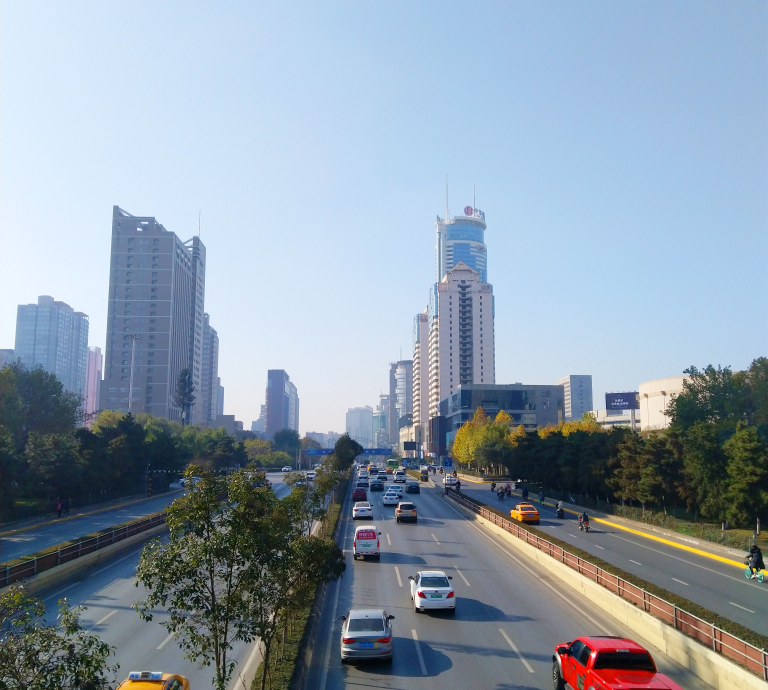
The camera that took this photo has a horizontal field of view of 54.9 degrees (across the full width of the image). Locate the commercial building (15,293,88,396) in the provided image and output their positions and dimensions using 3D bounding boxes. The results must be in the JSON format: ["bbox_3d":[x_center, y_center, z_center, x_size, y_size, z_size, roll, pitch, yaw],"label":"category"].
[{"bbox_3d":[-222.821,21.051,497.170,23.903,102.692,56.000,0,-8,-2],"label":"commercial building"}]

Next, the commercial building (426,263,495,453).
[{"bbox_3d":[38.633,8.649,361.845,29.000,92.000,31.000,0,-7,1],"label":"commercial building"}]

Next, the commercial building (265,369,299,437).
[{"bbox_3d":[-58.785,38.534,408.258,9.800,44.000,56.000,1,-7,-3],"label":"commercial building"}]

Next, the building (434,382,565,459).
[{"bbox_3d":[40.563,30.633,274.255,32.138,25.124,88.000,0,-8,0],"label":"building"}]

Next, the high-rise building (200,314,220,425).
[{"bbox_3d":[-107.181,23.414,426.987,19.000,78.500,16.000,0,-7,1],"label":"high-rise building"}]

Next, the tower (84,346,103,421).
[{"bbox_3d":[-241.461,44.393,608.209,15.000,85.588,18.000,0,-8,-2],"label":"tower"}]

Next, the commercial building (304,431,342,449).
[{"bbox_3d":[-49.063,79.888,610.858,30.000,13.500,20.000,0,-7,-1],"label":"commercial building"}]

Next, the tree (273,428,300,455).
[{"bbox_3d":[-27.747,29.101,209.997,7.968,11.279,7.968,0,-8,-2],"label":"tree"}]

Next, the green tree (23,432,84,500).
[{"bbox_3d":[-36.367,13.521,80.925,6.413,8.056,6.413,0,-8,-2],"label":"green tree"}]

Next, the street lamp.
[{"bbox_3d":[-46.032,11.319,134.680,2.900,26.745,2.900,0,-8,-2],"label":"street lamp"}]

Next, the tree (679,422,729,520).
[{"bbox_3d":[28.322,11.078,65.109,4.211,8.643,4.211,0,-8,-2],"label":"tree"}]

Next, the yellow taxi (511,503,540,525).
[{"bbox_3d":[13.486,16.113,70.488,1.790,1.530,4.620,0,-7,-2],"label":"yellow taxi"}]

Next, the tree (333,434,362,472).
[{"bbox_3d":[-7.193,22.031,144.584,5.500,9.200,5.500,0,-7,-2],"label":"tree"}]

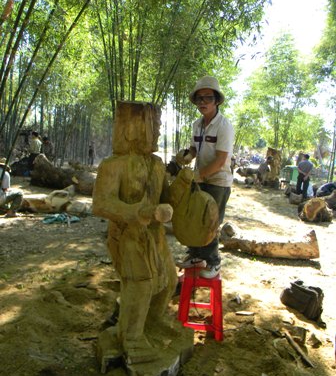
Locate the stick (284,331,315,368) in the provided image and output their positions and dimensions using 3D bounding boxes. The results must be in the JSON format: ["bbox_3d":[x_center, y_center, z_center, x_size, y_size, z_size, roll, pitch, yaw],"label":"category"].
[{"bbox_3d":[1.003,1.219,2.822,0.050,0.050,0.470,1,6,-6],"label":"stick"}]

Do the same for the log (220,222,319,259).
[{"bbox_3d":[1.583,0.795,5.703,1.470,0.380,0.360,4,6,26],"label":"log"}]

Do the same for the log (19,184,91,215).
[{"bbox_3d":[-2.727,0.299,8.829,1.650,0.540,0.550,1,6,0],"label":"log"}]

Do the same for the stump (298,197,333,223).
[{"bbox_3d":[3.441,0.455,8.529,0.750,0.560,0.650,4,6,23],"label":"stump"}]

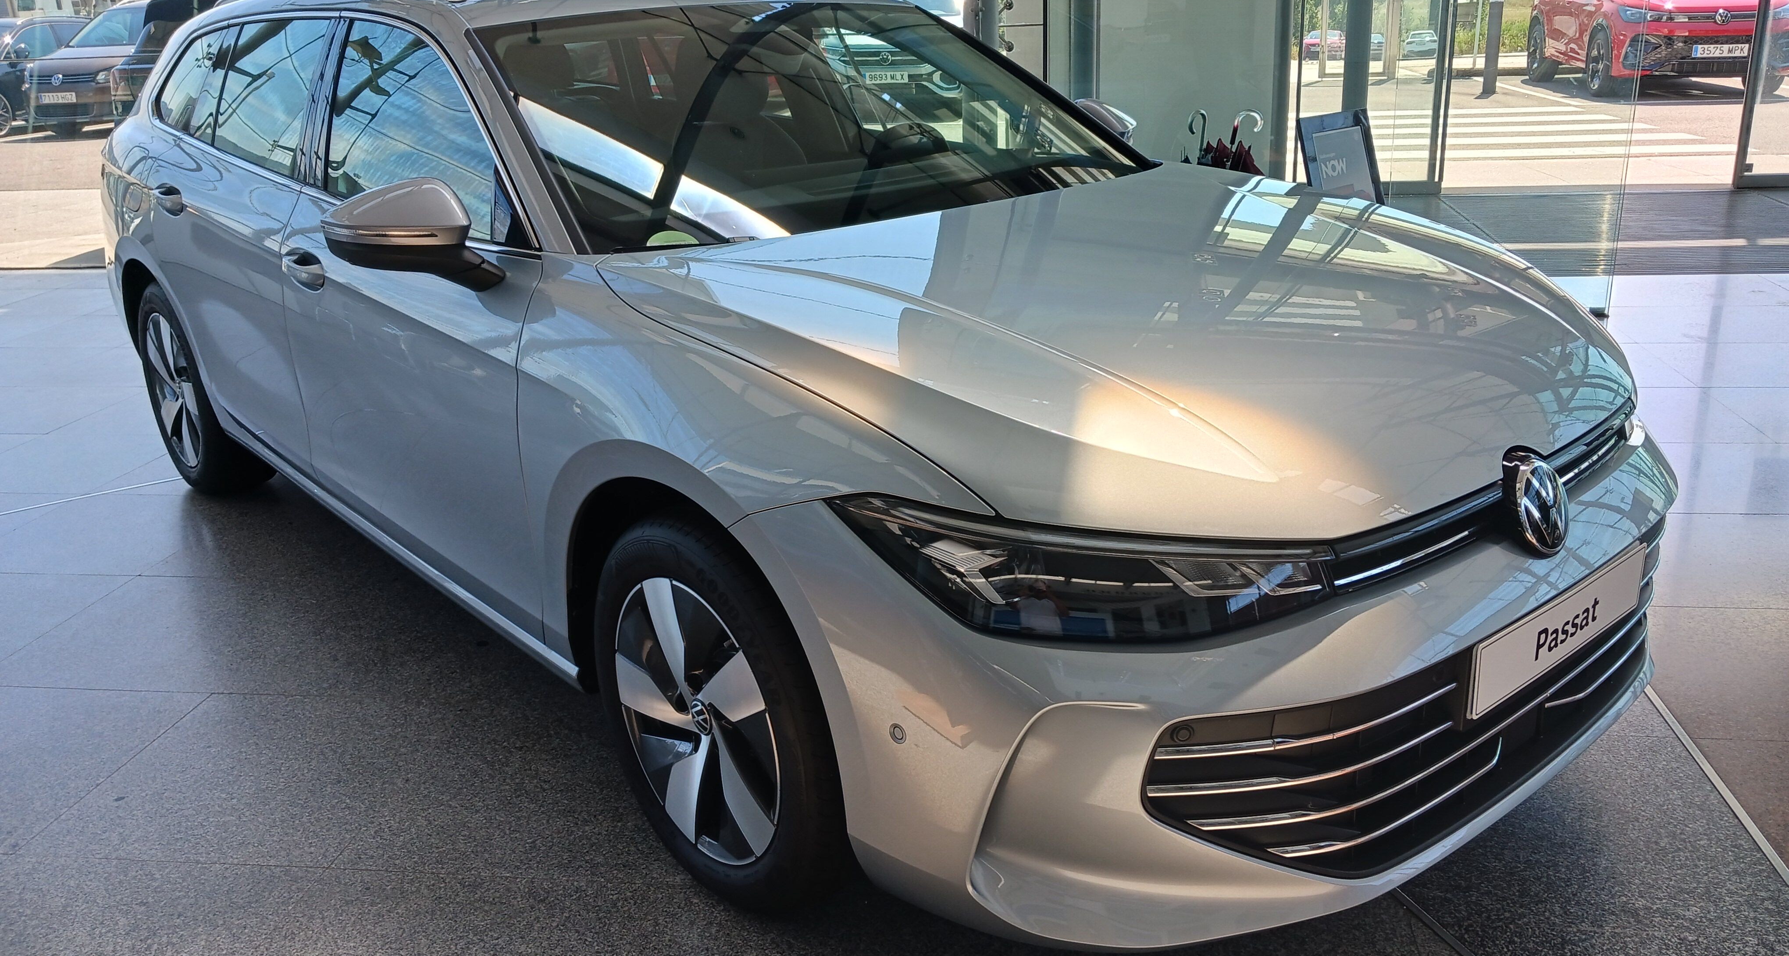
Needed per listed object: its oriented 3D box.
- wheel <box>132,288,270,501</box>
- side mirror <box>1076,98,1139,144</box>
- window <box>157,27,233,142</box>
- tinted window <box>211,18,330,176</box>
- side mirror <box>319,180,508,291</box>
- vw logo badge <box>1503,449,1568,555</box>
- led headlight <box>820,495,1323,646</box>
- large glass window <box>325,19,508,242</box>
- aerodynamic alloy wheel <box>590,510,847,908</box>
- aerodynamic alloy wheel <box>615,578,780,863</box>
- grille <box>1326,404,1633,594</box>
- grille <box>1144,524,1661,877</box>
[{"bbox_3d":[-2.104,-0.287,4.293,0.215,0.660,0.660,-17,24,-38],"label":"wheel"},{"bbox_3d":[0.620,-0.877,3.561,0.230,0.180,0.240,-17,24,-38],"label":"side mirror"},{"bbox_3d":[-1.957,-1.107,3.888,0.060,0.320,0.620,10,6,-40],"label":"window"},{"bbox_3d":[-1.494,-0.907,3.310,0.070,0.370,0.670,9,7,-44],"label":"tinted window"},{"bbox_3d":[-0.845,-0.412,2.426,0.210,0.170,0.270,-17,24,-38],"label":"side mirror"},{"bbox_3d":[0.915,0.032,2.003,0.145,0.150,0.050,-17,7,-38],"label":"vw logo badge"},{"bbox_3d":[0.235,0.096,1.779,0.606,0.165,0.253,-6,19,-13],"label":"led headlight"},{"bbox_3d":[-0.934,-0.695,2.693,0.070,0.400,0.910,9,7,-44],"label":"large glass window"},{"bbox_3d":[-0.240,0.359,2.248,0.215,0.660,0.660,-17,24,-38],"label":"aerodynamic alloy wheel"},{"bbox_3d":[-0.256,0.363,2.235,0.180,0.470,0.470,-17,24,-38],"label":"aerodynamic alloy wheel"},{"bbox_3d":[0.900,0.015,2.014,0.880,0.100,0.130,-17,24,-38],"label":"grille"},{"bbox_3d":[0.877,0.279,2.116,1.370,0.340,0.220,-17,24,-38],"label":"grille"}]

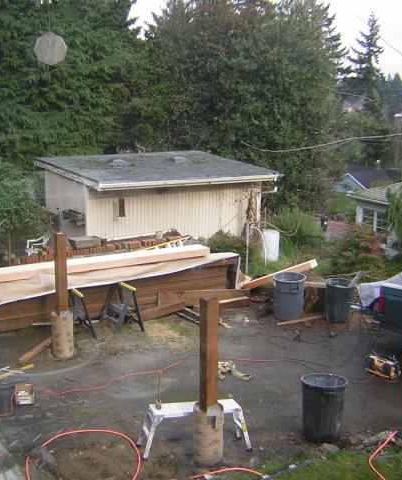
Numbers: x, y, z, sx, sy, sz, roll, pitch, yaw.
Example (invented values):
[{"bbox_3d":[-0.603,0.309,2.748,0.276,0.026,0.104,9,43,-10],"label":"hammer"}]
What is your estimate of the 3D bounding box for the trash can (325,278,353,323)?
[{"bbox_3d":[2.509,1.097,11.887,0.520,0.670,0.520,0,10,0],"label":"trash can"}]

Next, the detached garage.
[{"bbox_3d":[-1.708,-1.730,25.574,7.552,2.863,5.251,-7,13,-35],"label":"detached garage"}]

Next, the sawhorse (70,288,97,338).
[{"bbox_3d":[-2.035,1.173,10.788,0.470,0.710,0.720,-6,12,-28],"label":"sawhorse"}]

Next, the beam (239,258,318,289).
[{"bbox_3d":[1.492,0.723,12.900,0.140,0.140,2.220,-7,-10,-35],"label":"beam"}]

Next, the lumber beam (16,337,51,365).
[{"bbox_3d":[-2.473,1.651,9.913,0.100,0.080,0.880,3,11,16],"label":"lumber beam"}]

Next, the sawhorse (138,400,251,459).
[{"bbox_3d":[-0.075,1.979,6.994,1.130,0.470,0.340,-2,11,-12],"label":"sawhorse"}]

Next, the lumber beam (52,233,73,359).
[{"bbox_3d":[-1.988,0.791,9.476,0.310,1.780,0.310,-6,12,-30],"label":"lumber beam"}]

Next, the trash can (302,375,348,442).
[{"bbox_3d":[1.443,1.946,7.718,0.540,0.675,0.540,0,10,0],"label":"trash can"}]

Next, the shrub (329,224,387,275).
[{"bbox_3d":[3.620,0.247,15.300,1.350,1.163,1.300,3,11,13],"label":"shrub"}]

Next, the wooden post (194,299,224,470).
[{"bbox_3d":[0.088,1.416,6.587,0.310,1.730,0.310,-6,12,-30],"label":"wooden post"}]

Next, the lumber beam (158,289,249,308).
[{"bbox_3d":[0.070,1.078,12.590,1.700,0.260,0.100,-1,10,-6],"label":"lumber beam"}]

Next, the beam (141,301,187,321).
[{"bbox_3d":[-0.690,1.247,11.960,0.990,0.150,0.130,-9,14,-41],"label":"beam"}]

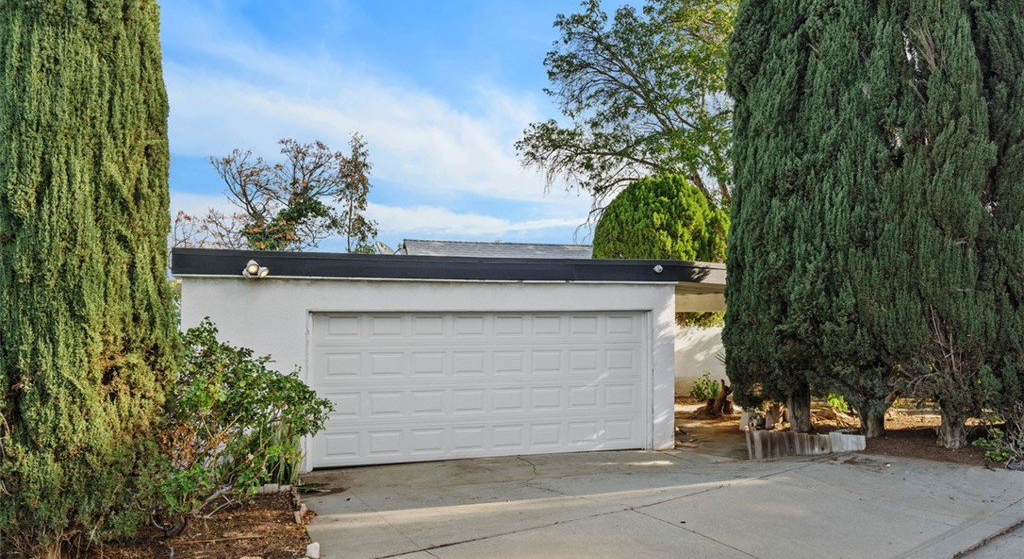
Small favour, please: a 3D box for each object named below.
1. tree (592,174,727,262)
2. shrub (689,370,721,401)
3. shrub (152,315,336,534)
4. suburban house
[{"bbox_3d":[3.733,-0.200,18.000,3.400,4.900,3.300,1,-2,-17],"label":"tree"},{"bbox_3d":[4.195,2.332,15.500,0.680,0.720,0.620,1,-2,-17],"label":"shrub"},{"bbox_3d":[-1.963,1.067,5.200,1.300,1.500,1.250,1,-2,-17],"label":"shrub"},{"bbox_3d":[-1.452,1.182,12.966,7.750,2.900,6.200,1,-2,-17],"label":"suburban house"}]

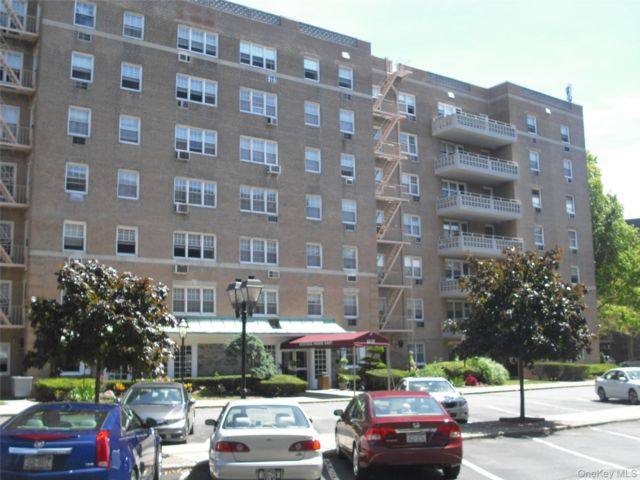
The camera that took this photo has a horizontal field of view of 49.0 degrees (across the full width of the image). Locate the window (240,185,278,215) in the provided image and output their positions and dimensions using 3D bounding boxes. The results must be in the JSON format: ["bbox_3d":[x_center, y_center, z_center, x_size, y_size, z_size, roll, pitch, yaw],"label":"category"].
[{"bbox_3d":[-3.353,-2.158,38.864,2.381,1.418,0.150,5,-11,-33],"label":"window"}]

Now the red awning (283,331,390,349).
[{"bbox_3d":[0.638,4.977,34.723,2.013,0.677,6.400,5,-11,-33],"label":"red awning"}]

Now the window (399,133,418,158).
[{"bbox_3d":[5.966,-6.355,46.820,1.471,1.403,0.150,5,-11,-33],"label":"window"}]

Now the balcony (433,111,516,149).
[{"bbox_3d":[11.095,-7.812,50.176,6.038,1.079,2.278,5,-11,-33],"label":"balcony"}]

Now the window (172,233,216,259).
[{"bbox_3d":[-6.518,0.325,36.813,2.374,1.431,0.150,5,-11,-33],"label":"window"}]

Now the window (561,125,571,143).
[{"bbox_3d":[18.910,-8.200,54.210,0.950,1.360,0.150,5,-11,-32],"label":"window"}]

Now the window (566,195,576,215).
[{"bbox_3d":[19.050,-2.722,53.369,0.982,1.356,0.150,5,-11,-33],"label":"window"}]

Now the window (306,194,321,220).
[{"bbox_3d":[-0.334,-1.831,39.848,1.041,1.388,0.150,5,-11,-33],"label":"window"}]

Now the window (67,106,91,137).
[{"bbox_3d":[-11.744,-5.767,34.416,1.057,1.431,0.150,5,-11,-33],"label":"window"}]

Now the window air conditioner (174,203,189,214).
[{"bbox_3d":[-7.133,-1.568,36.018,0.663,0.474,0.450,5,-11,-33],"label":"window air conditioner"}]

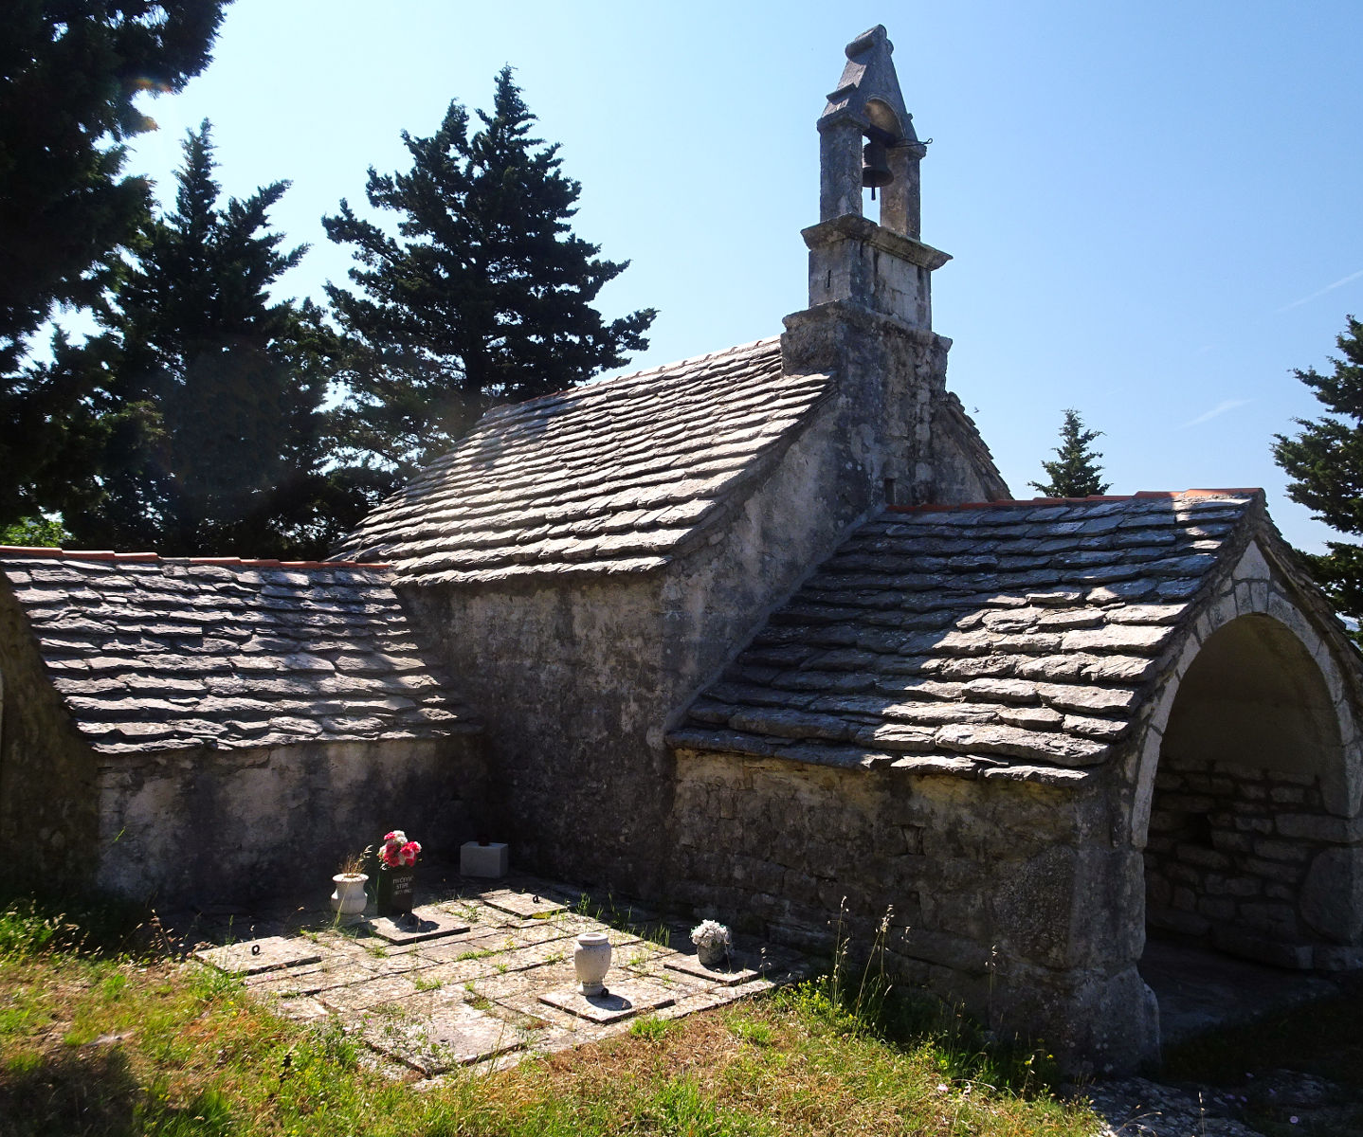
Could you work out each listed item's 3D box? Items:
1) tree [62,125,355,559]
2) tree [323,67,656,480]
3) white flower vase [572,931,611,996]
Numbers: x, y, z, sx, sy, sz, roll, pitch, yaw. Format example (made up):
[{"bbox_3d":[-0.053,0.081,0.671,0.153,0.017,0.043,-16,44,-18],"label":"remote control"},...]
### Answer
[{"bbox_3d":[-7.013,-2.039,15.255,4.400,9.050,4.400,0,-3,0],"label":"tree"},{"bbox_3d":[-3.006,-2.637,16.218,5.200,10.410,5.200,0,-3,0],"label":"tree"},{"bbox_3d":[-0.419,1.853,4.930,0.172,0.275,0.172,0,-3,0],"label":"white flower vase"}]

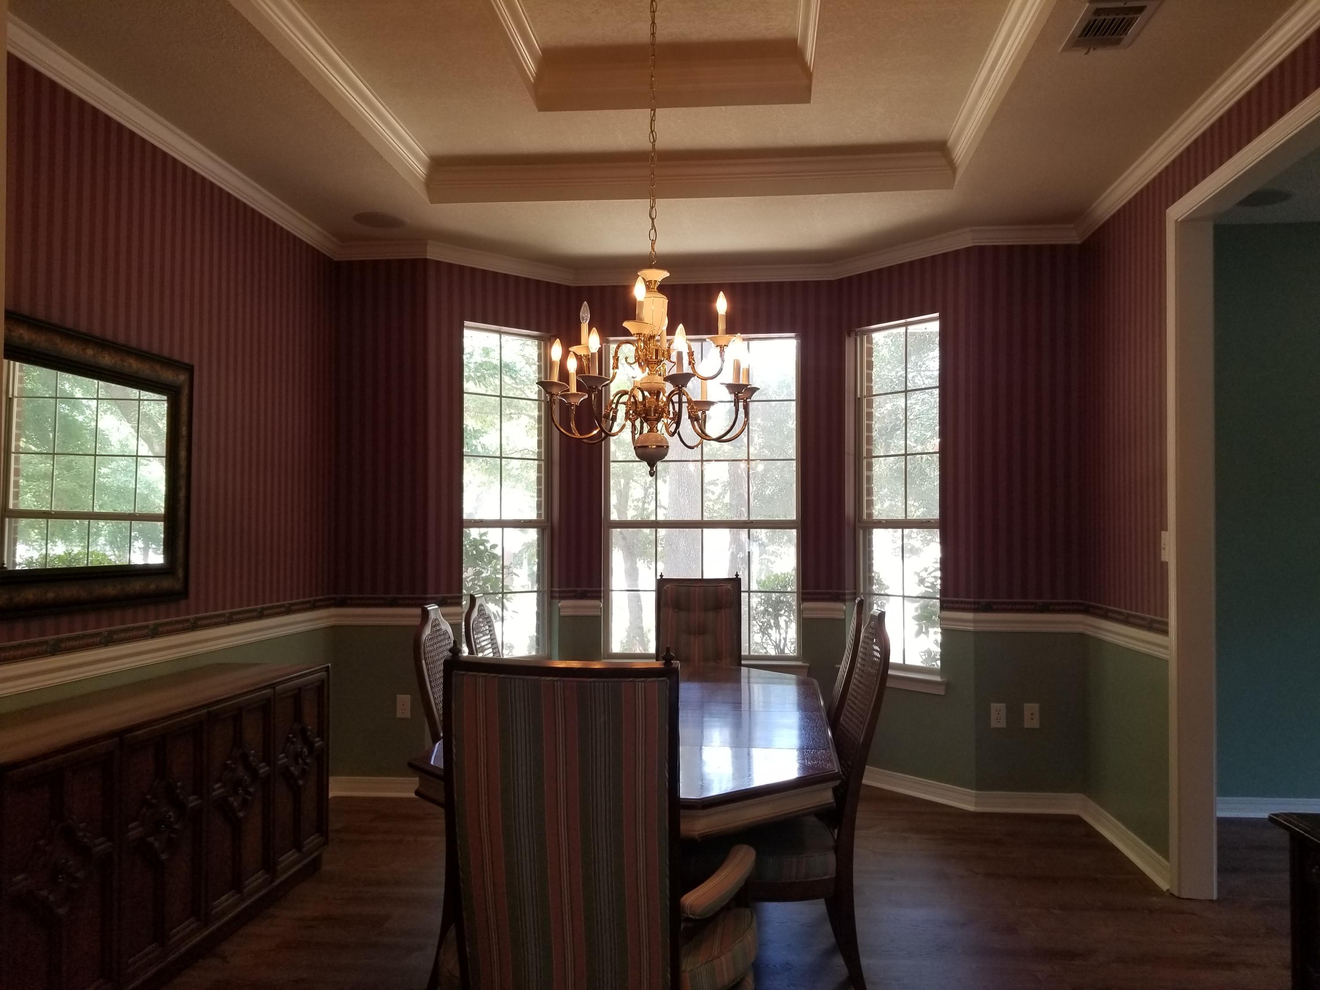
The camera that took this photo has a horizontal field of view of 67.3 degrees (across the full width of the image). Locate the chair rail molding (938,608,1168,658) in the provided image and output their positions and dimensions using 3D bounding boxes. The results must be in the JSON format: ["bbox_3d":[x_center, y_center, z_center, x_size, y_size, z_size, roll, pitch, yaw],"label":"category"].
[{"bbox_3d":[1.606,0.583,4.207,0.625,0.090,1.120,0,-2,6],"label":"chair rail molding"}]

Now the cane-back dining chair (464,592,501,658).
[{"bbox_3d":[-0.348,0.890,3.486,0.600,1.070,0.500,0,-2,6],"label":"cane-back dining chair"}]

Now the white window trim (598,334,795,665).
[{"bbox_3d":[0.225,0.011,5.439,1.080,1.790,0.110,0,-2,6],"label":"white window trim"}]

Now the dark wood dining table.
[{"bbox_3d":[-0.008,1.035,3.043,1.020,0.755,2.040,0,-2,6],"label":"dark wood dining table"}]

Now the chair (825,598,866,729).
[{"bbox_3d":[0.401,0.911,3.459,0.620,1.105,0.510,0,-2,7],"label":"chair"}]

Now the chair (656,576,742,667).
[{"bbox_3d":[0.148,0.908,4.339,0.620,1.100,0.660,0,-2,6],"label":"chair"}]

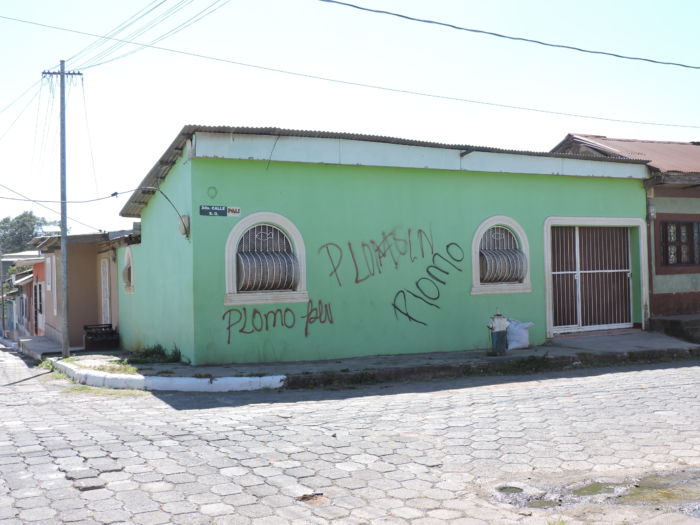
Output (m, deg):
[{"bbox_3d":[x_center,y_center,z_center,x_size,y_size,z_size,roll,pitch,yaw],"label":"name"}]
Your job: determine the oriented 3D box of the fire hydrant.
[{"bbox_3d":[2.553,1.216,13.954,0.380,0.770,0.330,-1,-1,-14],"label":"fire hydrant"}]

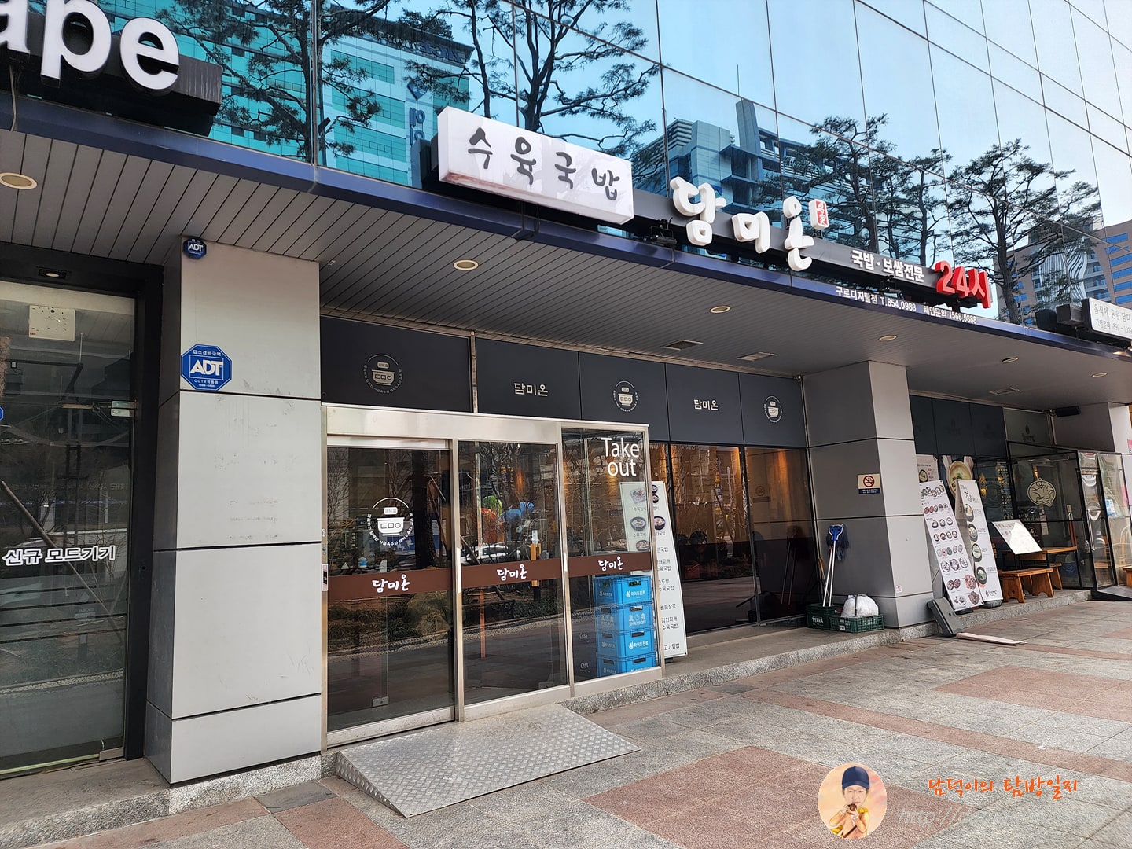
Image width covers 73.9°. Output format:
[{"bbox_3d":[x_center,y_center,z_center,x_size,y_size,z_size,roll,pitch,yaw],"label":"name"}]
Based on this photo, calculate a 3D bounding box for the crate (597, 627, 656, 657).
[{"bbox_3d":[0.566,2.043,7.104,0.414,0.239,0.356,3,-10,-36],"label":"crate"}]

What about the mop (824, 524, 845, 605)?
[{"bbox_3d":[3.458,1.887,9.751,0.150,1.190,0.260,19,-18,-31],"label":"mop"}]

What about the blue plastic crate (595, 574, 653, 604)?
[{"bbox_3d":[0.539,1.596,7.226,0.410,0.240,0.380,3,-9,-36],"label":"blue plastic crate"}]

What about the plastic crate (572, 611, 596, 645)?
[{"bbox_3d":[0.311,1.999,7.433,0.410,0.290,0.350,3,-9,-35],"label":"plastic crate"}]

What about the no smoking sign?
[{"bbox_3d":[3.985,0.788,9.900,0.012,0.263,0.315,3,-10,-38],"label":"no smoking sign"}]

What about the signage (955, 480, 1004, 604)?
[{"bbox_3d":[6.115,1.757,11.283,0.610,1.860,0.380,3,-9,-35],"label":"signage"}]

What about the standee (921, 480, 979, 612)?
[{"bbox_3d":[5.482,1.717,10.759,0.620,1.860,0.400,2,-9,-30],"label":"standee"}]

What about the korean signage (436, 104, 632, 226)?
[{"bbox_3d":[-0.153,-1.716,5.082,1.475,0.440,0.150,3,-9,-35],"label":"korean signage"}]

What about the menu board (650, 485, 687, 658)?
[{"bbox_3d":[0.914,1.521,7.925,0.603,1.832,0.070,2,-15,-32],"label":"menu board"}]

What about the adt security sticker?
[{"bbox_3d":[-2.332,-0.369,4.890,0.305,0.306,0.012,3,-10,-38],"label":"adt security sticker"}]

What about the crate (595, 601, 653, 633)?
[{"bbox_3d":[0.550,1.826,7.195,0.410,0.240,0.380,3,-9,-36],"label":"crate"}]

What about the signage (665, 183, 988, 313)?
[{"bbox_3d":[2.677,-1.611,7.040,4.670,0.696,0.150,3,-9,-34],"label":"signage"}]

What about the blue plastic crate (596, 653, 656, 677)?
[{"bbox_3d":[0.577,2.273,7.073,0.414,0.239,0.356,3,-10,-36],"label":"blue plastic crate"}]

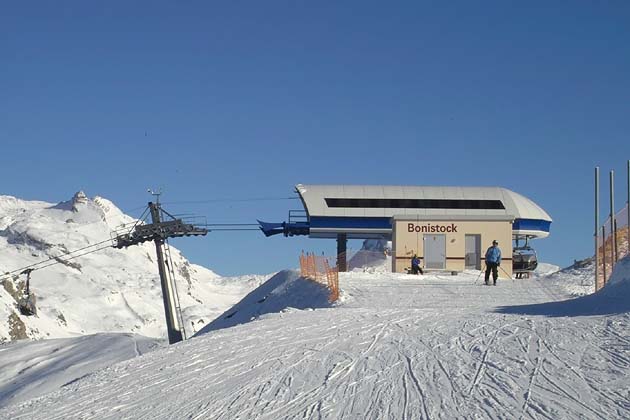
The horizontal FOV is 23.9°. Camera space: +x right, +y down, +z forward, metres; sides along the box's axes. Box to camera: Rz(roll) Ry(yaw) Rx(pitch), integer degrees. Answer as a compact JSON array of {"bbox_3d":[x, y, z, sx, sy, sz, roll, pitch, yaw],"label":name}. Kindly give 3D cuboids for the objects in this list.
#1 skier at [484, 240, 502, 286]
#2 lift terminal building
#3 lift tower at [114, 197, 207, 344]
[{"bbox_3d":[6.880,2.060,57.300,0.720,1.770,0.600,0,-4,0],"label":"skier"},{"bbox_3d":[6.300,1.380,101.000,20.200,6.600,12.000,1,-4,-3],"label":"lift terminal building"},{"bbox_3d":[-10.270,4.550,102.500,6.400,10.700,7.300,-9,-4,-3],"label":"lift tower"}]

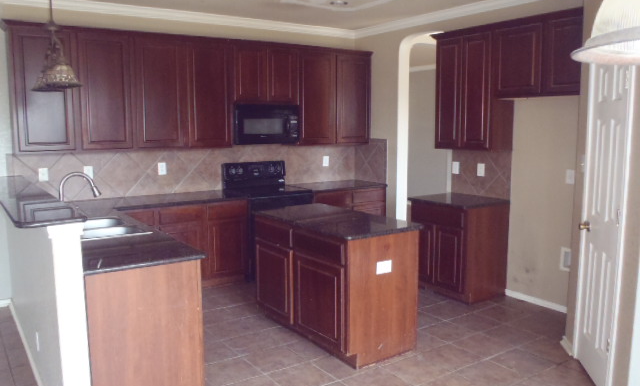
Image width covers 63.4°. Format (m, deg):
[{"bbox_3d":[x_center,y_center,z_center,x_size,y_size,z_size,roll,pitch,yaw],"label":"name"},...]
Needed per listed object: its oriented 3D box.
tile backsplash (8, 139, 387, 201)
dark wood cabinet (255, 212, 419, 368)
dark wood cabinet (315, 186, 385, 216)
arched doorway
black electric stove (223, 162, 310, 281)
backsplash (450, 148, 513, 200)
[{"bbox_3d":[-0.975,-0.244,5.433,3.888,0.526,0.630,-5,9,-34],"label":"tile backsplash"},{"bbox_3d":[0.088,0.656,4.051,0.626,0.900,1.277,-5,9,-34],"label":"dark wood cabinet"},{"bbox_3d":[0.192,0.376,6.298,1.069,0.890,0.624,-5,9,-34],"label":"dark wood cabinet"},{"bbox_3d":[1.194,-0.429,5.792,0.150,2.600,0.780,-5,9,-34],"label":"arched doorway"},{"bbox_3d":[-0.565,0.287,5.733,0.778,1.220,0.644,-5,9,-34],"label":"black electric stove"},{"bbox_3d":[1.579,-0.198,5.122,0.025,0.476,0.719,-5,9,-34],"label":"backsplash"}]

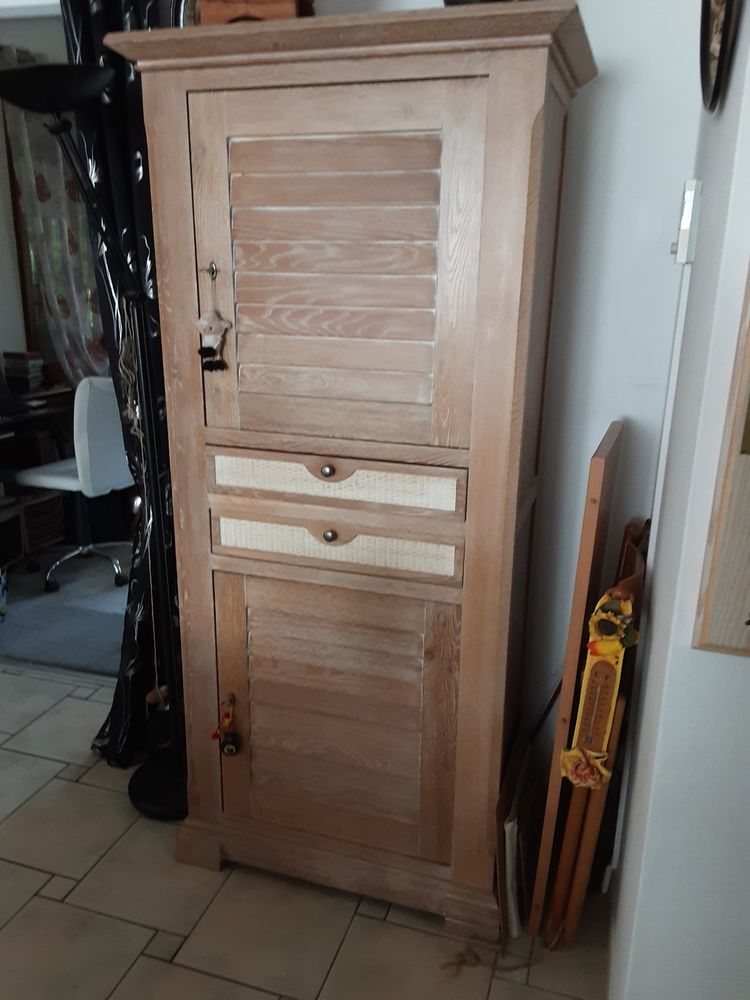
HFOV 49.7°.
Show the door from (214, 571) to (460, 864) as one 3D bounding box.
[{"bbox_3d":[-0.093,0.491,1.839,0.570,0.647,0.025,6,17,16],"label":"door"}]

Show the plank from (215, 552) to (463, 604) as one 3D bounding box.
[{"bbox_3d":[-0.089,0.164,1.741,0.570,0.037,0.025,6,17,16],"label":"plank"}]

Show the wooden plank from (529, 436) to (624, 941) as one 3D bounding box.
[{"bbox_3d":[0.463,0.403,1.858,0.025,1.113,0.421,9,18,19],"label":"wooden plank"}]

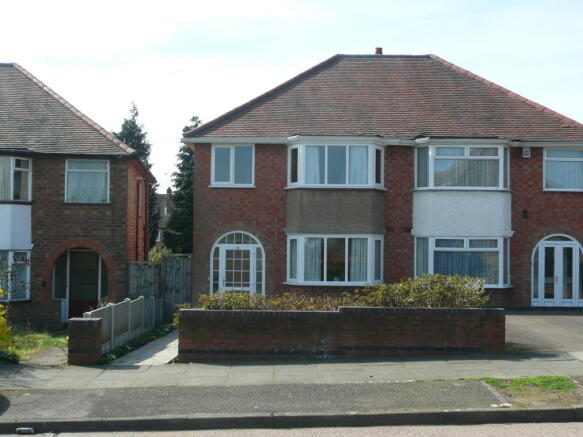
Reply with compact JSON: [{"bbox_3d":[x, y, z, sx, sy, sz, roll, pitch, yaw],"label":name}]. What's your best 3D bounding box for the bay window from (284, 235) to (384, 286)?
[{"bbox_3d":[1.146,1.091,21.301,2.581,1.348,0.550,1,-2,1],"label":"bay window"}]

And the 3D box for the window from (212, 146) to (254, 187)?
[{"bbox_3d":[-1.581,-1.413,21.706,1.190,1.152,0.130,1,-2,1],"label":"window"}]

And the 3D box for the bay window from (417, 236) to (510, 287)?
[{"bbox_3d":[4.484,1.154,21.253,2.490,1.334,0.550,1,-2,1],"label":"bay window"}]

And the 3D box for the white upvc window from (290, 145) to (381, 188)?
[{"bbox_3d":[1.164,-1.385,21.378,2.617,1.175,0.550,1,-2,1],"label":"white upvc window"}]

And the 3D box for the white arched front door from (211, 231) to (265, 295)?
[{"bbox_3d":[-1.460,1.450,21.900,1.480,2.220,0.120,1,-2,0],"label":"white arched front door"}]

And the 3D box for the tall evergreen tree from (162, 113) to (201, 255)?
[{"bbox_3d":[-4.441,-0.586,37.000,2.900,8.168,2.900,1,-2,1],"label":"tall evergreen tree"}]

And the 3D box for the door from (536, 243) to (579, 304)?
[{"bbox_3d":[7.085,1.550,21.506,1.204,1.846,0.120,1,-2,1],"label":"door"}]

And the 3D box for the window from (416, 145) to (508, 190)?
[{"bbox_3d":[4.513,-1.353,21.331,2.473,1.204,0.550,1,-2,1],"label":"window"}]

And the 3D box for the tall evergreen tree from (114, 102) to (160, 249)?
[{"bbox_3d":[-7.358,-0.978,38.000,2.600,8.952,2.600,1,-2,1],"label":"tall evergreen tree"}]

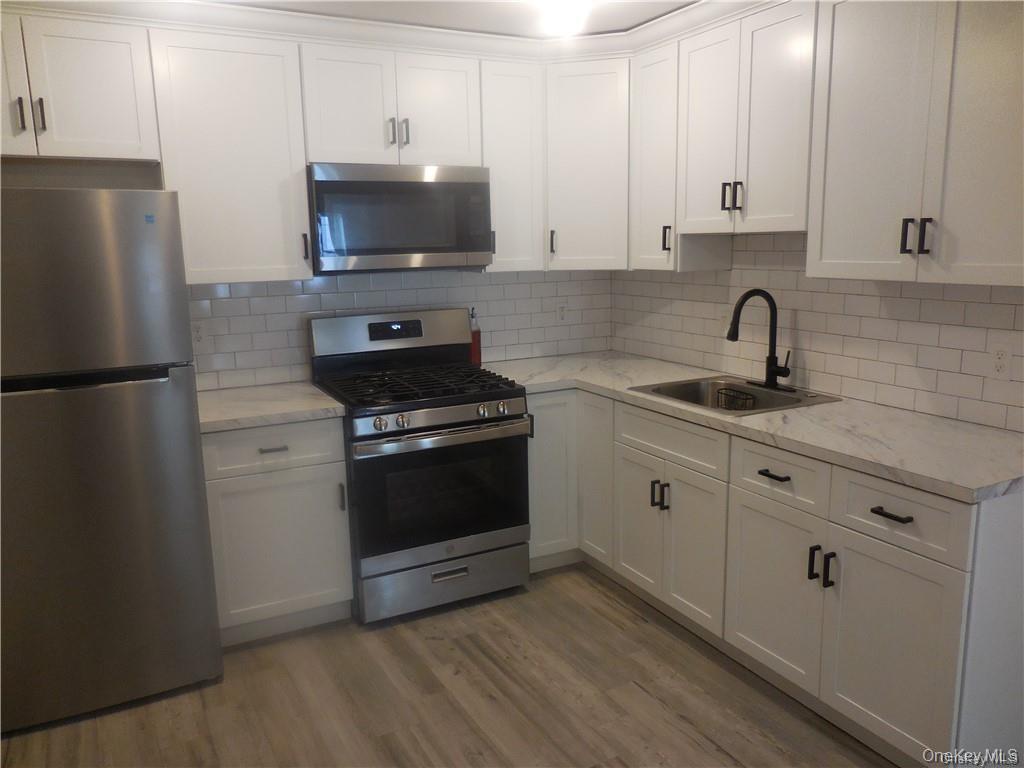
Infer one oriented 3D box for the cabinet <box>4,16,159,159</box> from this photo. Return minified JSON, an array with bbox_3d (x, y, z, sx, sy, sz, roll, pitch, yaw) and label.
[{"bbox_3d":[-1.692,-1.026,2.623,0.760,0.451,0.336,-7,12,-27],"label":"cabinet"}]

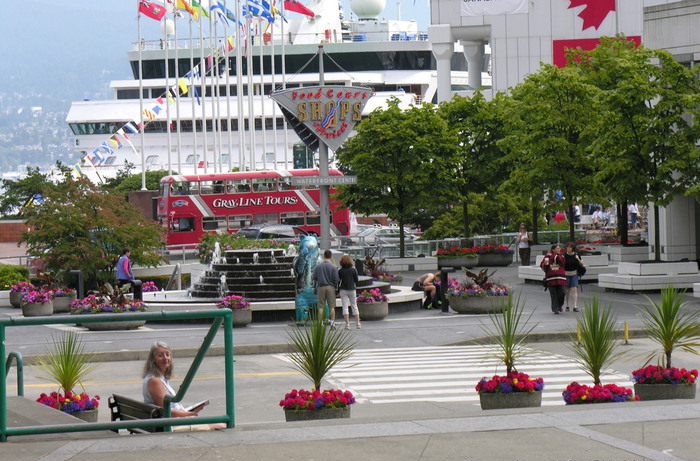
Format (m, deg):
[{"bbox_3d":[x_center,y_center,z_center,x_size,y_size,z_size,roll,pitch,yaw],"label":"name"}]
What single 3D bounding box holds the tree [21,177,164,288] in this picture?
[{"bbox_3d":[-7.301,0.199,81.000,4.100,3.500,4.000,-1,2,0],"label":"tree"}]

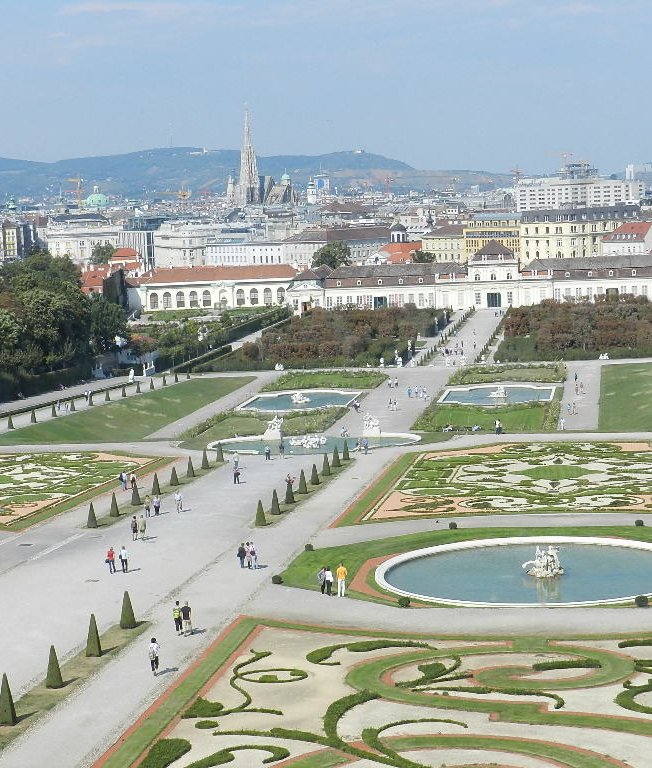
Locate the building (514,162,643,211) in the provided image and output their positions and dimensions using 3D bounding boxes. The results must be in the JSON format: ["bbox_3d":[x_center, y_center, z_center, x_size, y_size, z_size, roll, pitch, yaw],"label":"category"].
[{"bbox_3d":[159.508,-112.146,1113.201,84.000,42.000,28.000,-1,6,9],"label":"building"}]

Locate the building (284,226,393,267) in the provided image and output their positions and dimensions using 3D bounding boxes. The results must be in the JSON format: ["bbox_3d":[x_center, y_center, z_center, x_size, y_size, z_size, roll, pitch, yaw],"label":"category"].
[{"bbox_3d":[3.410,-55.140,760.720,29.000,23.200,34.000,4,9,44],"label":"building"}]

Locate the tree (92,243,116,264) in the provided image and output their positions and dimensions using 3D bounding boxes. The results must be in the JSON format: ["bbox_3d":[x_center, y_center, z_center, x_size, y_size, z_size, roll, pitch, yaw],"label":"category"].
[{"bbox_3d":[-84.975,-45.497,679.925,10.000,17.000,10.000,-1,6,9],"label":"tree"}]

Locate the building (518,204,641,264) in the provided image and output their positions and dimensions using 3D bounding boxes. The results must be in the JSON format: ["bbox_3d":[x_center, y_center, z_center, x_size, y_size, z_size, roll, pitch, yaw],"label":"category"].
[{"bbox_3d":[93.414,-51.620,651.725,45.000,27.000,20.000,-2,6,4],"label":"building"}]

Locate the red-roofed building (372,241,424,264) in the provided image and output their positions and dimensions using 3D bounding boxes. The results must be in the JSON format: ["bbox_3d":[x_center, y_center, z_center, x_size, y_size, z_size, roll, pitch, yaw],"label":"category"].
[{"bbox_3d":[29.210,-48.400,717.560,13.000,16.900,18.000,4,9,44],"label":"red-roofed building"}]

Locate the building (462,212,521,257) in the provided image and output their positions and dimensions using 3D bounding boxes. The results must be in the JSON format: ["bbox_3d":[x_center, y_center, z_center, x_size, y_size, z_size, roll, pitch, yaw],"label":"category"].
[{"bbox_3d":[70.850,-52.400,687.140,30.000,27.900,18.000,4,9,44],"label":"building"}]

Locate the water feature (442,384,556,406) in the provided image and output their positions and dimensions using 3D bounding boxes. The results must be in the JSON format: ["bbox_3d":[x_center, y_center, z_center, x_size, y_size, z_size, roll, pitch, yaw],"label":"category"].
[{"bbox_3d":[27.480,1.480,283.500,18.600,1.700,25.000,-1,6,9],"label":"water feature"}]

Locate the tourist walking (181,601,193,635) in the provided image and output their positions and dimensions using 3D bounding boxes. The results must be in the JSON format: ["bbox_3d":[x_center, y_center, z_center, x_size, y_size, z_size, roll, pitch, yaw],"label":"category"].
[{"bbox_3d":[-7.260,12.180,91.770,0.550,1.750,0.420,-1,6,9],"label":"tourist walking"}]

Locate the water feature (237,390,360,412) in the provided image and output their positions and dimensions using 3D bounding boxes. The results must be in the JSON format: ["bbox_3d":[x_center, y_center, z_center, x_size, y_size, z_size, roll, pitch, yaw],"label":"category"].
[{"bbox_3d":[-3.986,2.155,282.890,17.600,1.300,28.000,-1,6,9],"label":"water feature"}]

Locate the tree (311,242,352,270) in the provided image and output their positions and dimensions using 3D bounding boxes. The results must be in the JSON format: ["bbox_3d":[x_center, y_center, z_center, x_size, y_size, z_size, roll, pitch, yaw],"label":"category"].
[{"bbox_3d":[2.243,-39.222,606.100,14.000,18.500,13.500,-1,6,9],"label":"tree"}]

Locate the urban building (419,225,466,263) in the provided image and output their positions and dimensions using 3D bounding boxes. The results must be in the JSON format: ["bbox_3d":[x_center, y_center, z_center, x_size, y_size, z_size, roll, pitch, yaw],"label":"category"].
[{"bbox_3d":[52.850,-51.370,706.560,26.000,23.200,16.000,4,9,44],"label":"urban building"}]

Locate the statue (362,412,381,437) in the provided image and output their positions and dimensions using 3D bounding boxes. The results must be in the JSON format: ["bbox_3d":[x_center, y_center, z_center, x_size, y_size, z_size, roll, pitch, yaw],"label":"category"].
[{"bbox_3d":[5.260,4.580,202.930,2.050,2.850,1.700,-1,6,9],"label":"statue"}]

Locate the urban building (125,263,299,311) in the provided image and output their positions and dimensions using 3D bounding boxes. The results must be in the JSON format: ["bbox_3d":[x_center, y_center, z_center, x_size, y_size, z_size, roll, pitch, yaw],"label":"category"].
[{"bbox_3d":[-37.934,-32.518,596.765,54.000,13.500,14.000,-2,6,1],"label":"urban building"}]

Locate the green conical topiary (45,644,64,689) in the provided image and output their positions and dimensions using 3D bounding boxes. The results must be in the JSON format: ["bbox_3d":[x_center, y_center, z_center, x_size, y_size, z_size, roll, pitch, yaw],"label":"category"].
[{"bbox_3d":[-12.502,12.986,81.578,0.760,1.980,0.760,-1,6,9],"label":"green conical topiary"}]

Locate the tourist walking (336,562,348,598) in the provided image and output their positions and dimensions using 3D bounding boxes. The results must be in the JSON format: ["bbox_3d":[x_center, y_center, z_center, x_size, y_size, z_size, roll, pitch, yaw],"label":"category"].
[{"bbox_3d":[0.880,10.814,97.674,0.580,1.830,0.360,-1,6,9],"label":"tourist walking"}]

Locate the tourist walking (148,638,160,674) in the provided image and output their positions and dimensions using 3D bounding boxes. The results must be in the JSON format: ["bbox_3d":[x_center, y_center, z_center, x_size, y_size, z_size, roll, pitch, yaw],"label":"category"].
[{"bbox_3d":[-7.965,12.632,82.428,0.580,1.730,0.480,0,6,17],"label":"tourist walking"}]

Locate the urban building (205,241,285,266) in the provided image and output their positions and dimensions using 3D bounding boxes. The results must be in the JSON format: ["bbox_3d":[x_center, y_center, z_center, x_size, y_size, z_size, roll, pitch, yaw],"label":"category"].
[{"bbox_3d":[-29.070,-53.980,784.550,48.000,18.500,16.000,3,8,42],"label":"urban building"}]

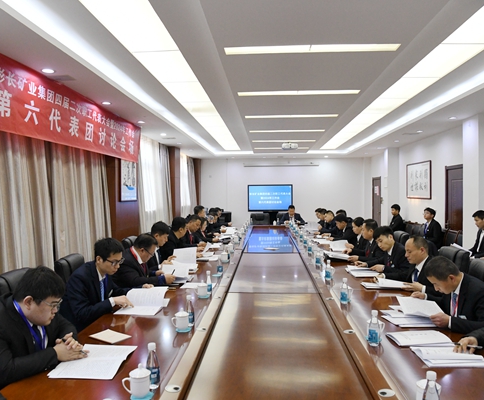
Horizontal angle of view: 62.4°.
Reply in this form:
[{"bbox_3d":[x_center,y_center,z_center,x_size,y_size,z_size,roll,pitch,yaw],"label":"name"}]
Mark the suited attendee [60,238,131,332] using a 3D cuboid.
[{"bbox_3d":[-1.081,0.951,3.100,0.720,1.310,0.600,0,1,8],"label":"suited attendee"}]

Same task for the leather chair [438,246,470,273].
[{"bbox_3d":[1.673,0.992,3.638,0.660,1.090,0.600,0,1,4],"label":"leather chair"}]

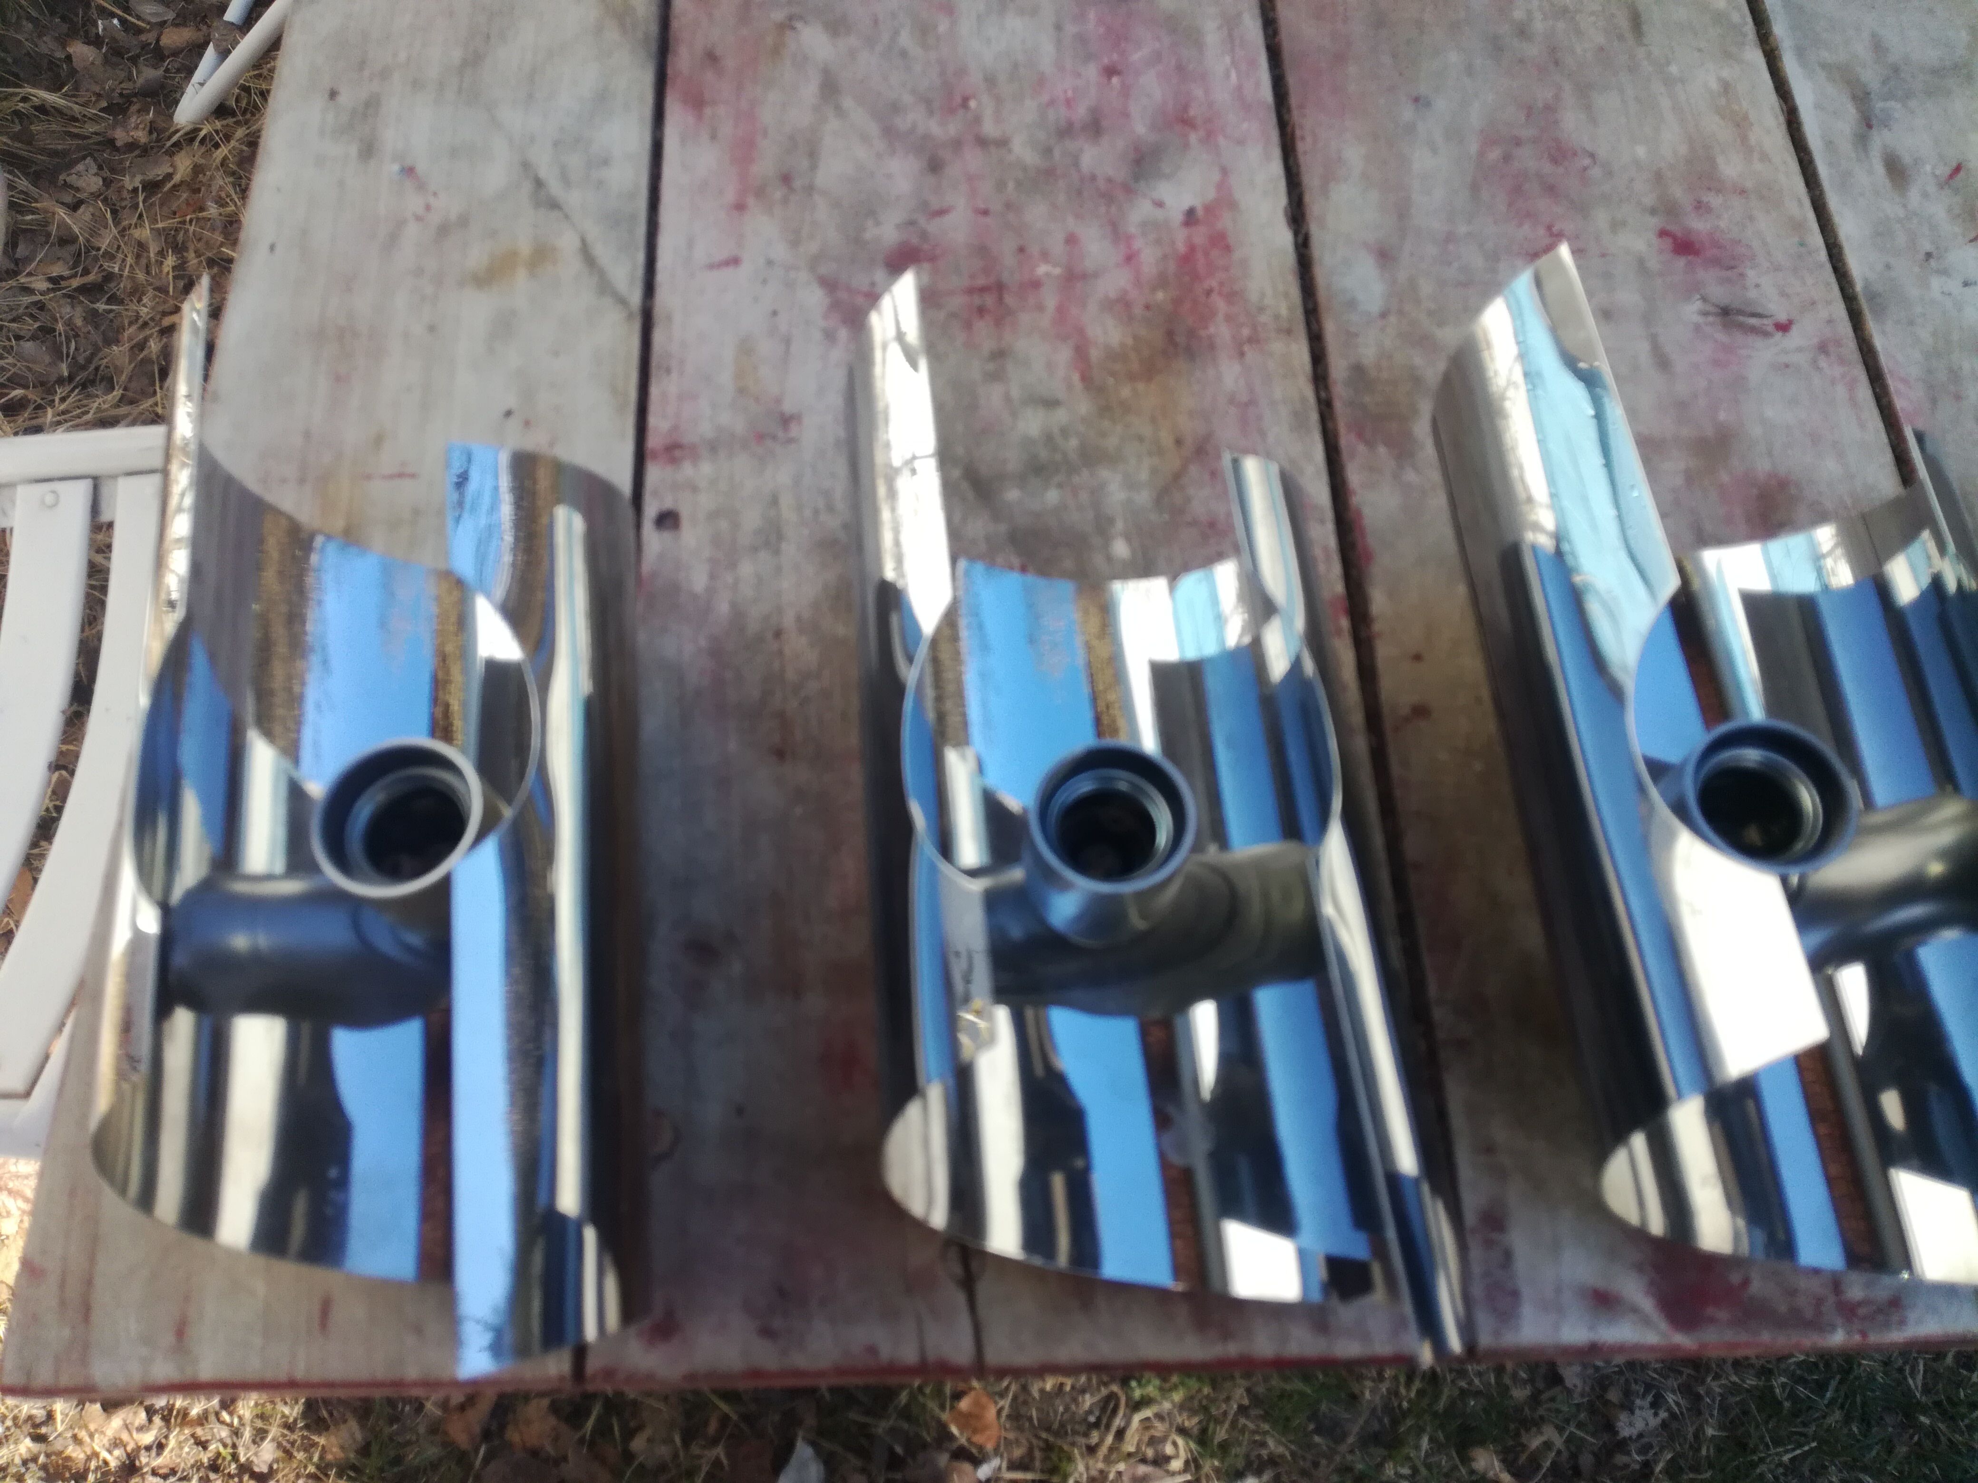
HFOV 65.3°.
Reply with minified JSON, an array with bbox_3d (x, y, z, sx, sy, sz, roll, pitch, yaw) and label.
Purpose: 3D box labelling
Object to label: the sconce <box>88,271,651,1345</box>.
[{"bbox_3d":[-0.171,0.021,0.451,0.133,0.126,0.314,-5,67,0],"label":"sconce"}]

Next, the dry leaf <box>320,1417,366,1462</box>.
[{"bbox_3d":[-0.459,0.496,1.095,0.031,0.013,0.034,-2,67,1],"label":"dry leaf"}]

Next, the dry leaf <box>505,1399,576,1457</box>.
[{"bbox_3d":[-0.319,0.488,1.095,0.050,0.015,0.043,-2,67,1],"label":"dry leaf"}]

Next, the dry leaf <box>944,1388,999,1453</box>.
[{"bbox_3d":[-0.011,0.480,1.090,0.038,0.014,0.046,-21,68,-7],"label":"dry leaf"}]

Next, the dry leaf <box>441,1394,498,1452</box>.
[{"bbox_3d":[-0.371,0.485,1.098,0.040,0.015,0.046,16,68,8],"label":"dry leaf"}]

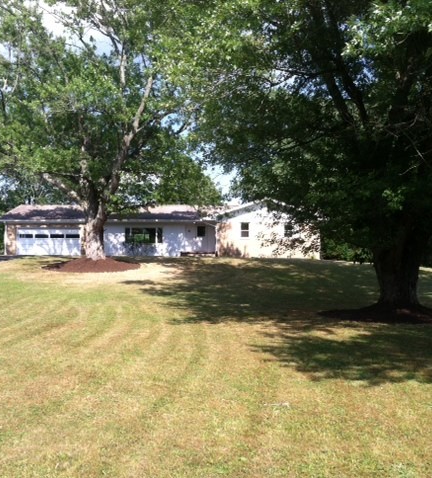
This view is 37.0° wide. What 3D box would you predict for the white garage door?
[{"bbox_3d":[-12.450,0.270,48.100,4.850,2.100,0.100,0,-1,4],"label":"white garage door"}]

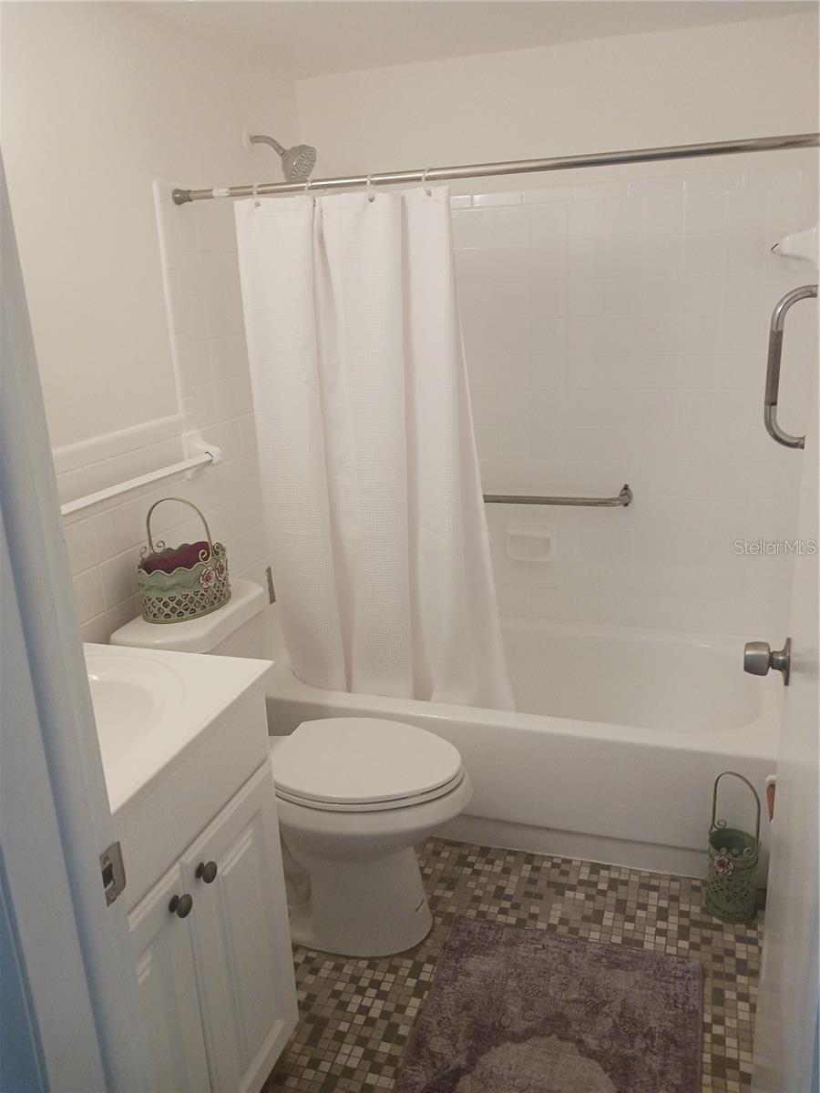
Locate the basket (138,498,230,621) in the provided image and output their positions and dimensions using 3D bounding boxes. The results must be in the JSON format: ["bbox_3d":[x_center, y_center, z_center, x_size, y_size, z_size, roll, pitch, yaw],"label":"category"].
[{"bbox_3d":[-0.543,0.017,2.038,0.174,0.273,0.228,5,18,23],"label":"basket"}]

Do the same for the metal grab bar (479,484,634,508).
[{"bbox_3d":[0.388,-0.164,2.773,0.657,0.071,0.081,3,18,18],"label":"metal grab bar"}]

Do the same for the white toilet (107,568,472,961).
[{"bbox_3d":[-0.224,0.527,2.115,0.778,0.768,0.455,3,18,18],"label":"white toilet"}]

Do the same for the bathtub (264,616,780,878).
[{"bbox_3d":[0.324,0.540,2.645,1.508,0.388,0.765,3,18,18],"label":"bathtub"}]

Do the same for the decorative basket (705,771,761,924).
[{"bbox_3d":[0.782,0.711,2.051,0.119,0.370,0.116,11,22,37],"label":"decorative basket"}]

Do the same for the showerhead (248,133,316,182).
[{"bbox_3d":[-0.354,-1.073,2.371,0.207,0.147,0.101,3,18,18],"label":"showerhead"}]

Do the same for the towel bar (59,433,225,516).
[{"bbox_3d":[-0.610,-0.153,1.944,0.091,0.108,0.708,3,18,18],"label":"towel bar"}]

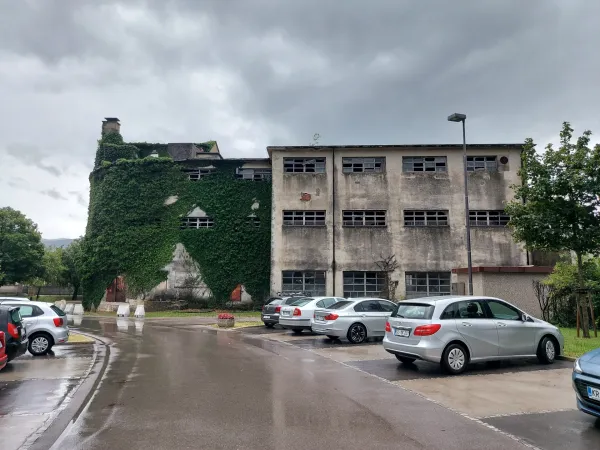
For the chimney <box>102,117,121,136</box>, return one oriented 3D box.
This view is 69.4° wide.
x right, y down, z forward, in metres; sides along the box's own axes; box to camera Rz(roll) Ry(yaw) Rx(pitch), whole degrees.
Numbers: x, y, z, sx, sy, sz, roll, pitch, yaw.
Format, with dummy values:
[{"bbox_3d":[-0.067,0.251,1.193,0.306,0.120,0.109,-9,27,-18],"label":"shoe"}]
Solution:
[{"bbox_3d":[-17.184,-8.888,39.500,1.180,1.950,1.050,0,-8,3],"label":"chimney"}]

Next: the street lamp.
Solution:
[{"bbox_3d":[5.798,-0.075,15.467,0.620,8.100,0.380,3,-8,-16],"label":"street lamp"}]

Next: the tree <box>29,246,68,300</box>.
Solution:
[{"bbox_3d":[-28.846,5.541,49.500,3.900,6.100,3.900,0,-8,0],"label":"tree"}]

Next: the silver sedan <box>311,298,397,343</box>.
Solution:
[{"bbox_3d":[2.712,3.403,15.695,4.620,1.430,1.820,4,-10,-26],"label":"silver sedan"}]

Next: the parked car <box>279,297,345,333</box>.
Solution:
[{"bbox_3d":[1.405,3.778,18.196,4.570,1.460,1.780,6,-11,-34],"label":"parked car"}]

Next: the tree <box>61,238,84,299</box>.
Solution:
[{"bbox_3d":[-26.021,5.135,50.000,3.000,7.100,3.000,0,-8,0],"label":"tree"}]

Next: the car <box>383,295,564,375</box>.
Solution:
[{"bbox_3d":[4.176,2.482,10.257,4.370,1.557,1.800,4,-10,-21],"label":"car"}]

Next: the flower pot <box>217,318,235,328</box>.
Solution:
[{"bbox_3d":[-3.411,4.537,20.000,0.720,0.450,0.720,0,-8,0],"label":"flower pot"}]

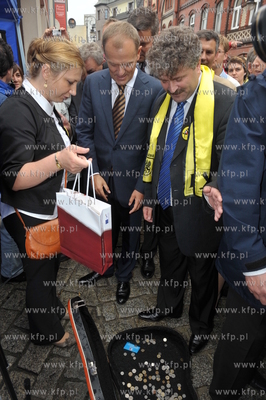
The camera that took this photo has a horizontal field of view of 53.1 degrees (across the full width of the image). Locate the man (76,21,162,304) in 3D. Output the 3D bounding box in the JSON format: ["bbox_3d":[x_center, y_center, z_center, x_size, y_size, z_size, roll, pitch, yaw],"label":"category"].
[{"bbox_3d":[-0.107,-0.091,1.723,0.570,1.770,0.460,4,22,6],"label":"man"}]

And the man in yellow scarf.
[{"bbox_3d":[0.289,0.040,1.478,0.580,1.740,0.520,17,26,32],"label":"man in yellow scarf"}]

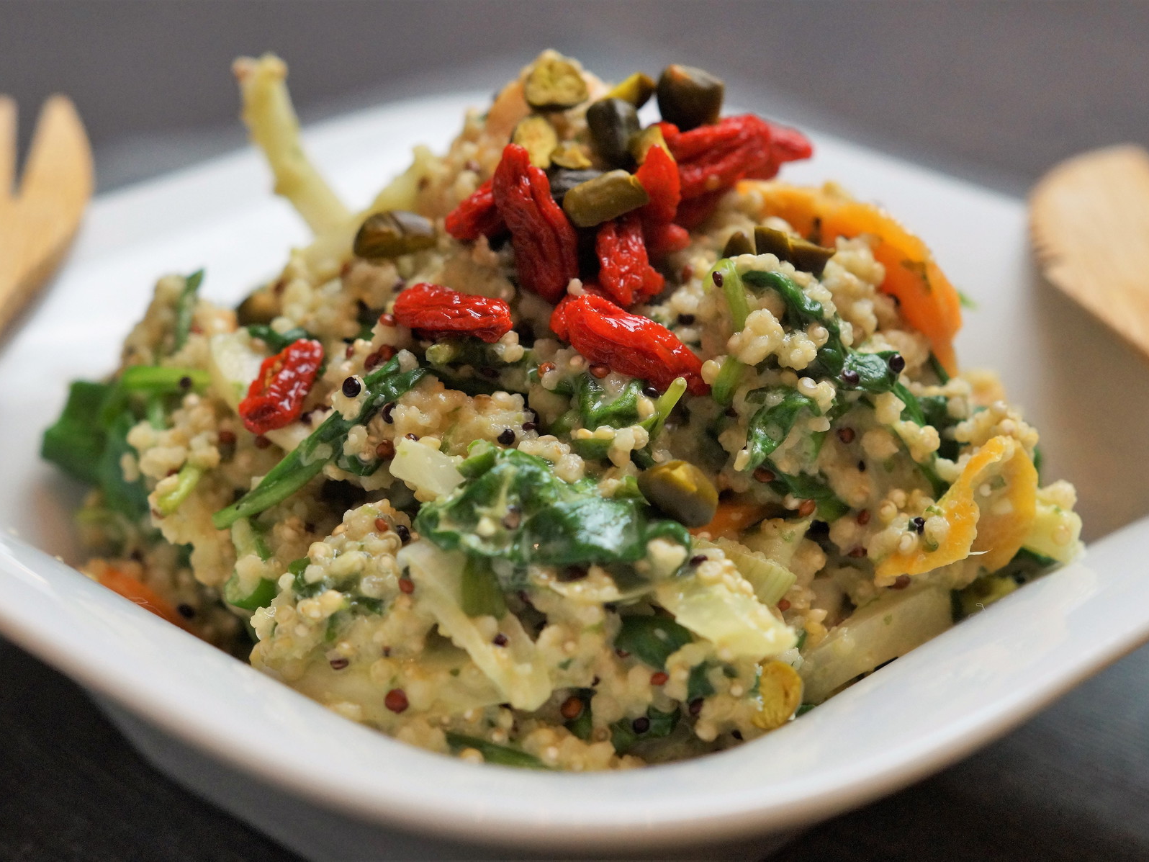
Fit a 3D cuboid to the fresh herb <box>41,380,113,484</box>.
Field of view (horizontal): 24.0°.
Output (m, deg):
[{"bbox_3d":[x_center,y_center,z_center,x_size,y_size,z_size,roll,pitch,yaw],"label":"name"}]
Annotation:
[{"bbox_3d":[-0.072,0.000,0.391,0.010,0.013,0.007,0,28,0],"label":"fresh herb"}]

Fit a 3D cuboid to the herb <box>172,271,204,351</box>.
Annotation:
[{"bbox_3d":[-0.056,-0.017,0.390,0.003,0.012,0.004,15,6,-8],"label":"herb"}]

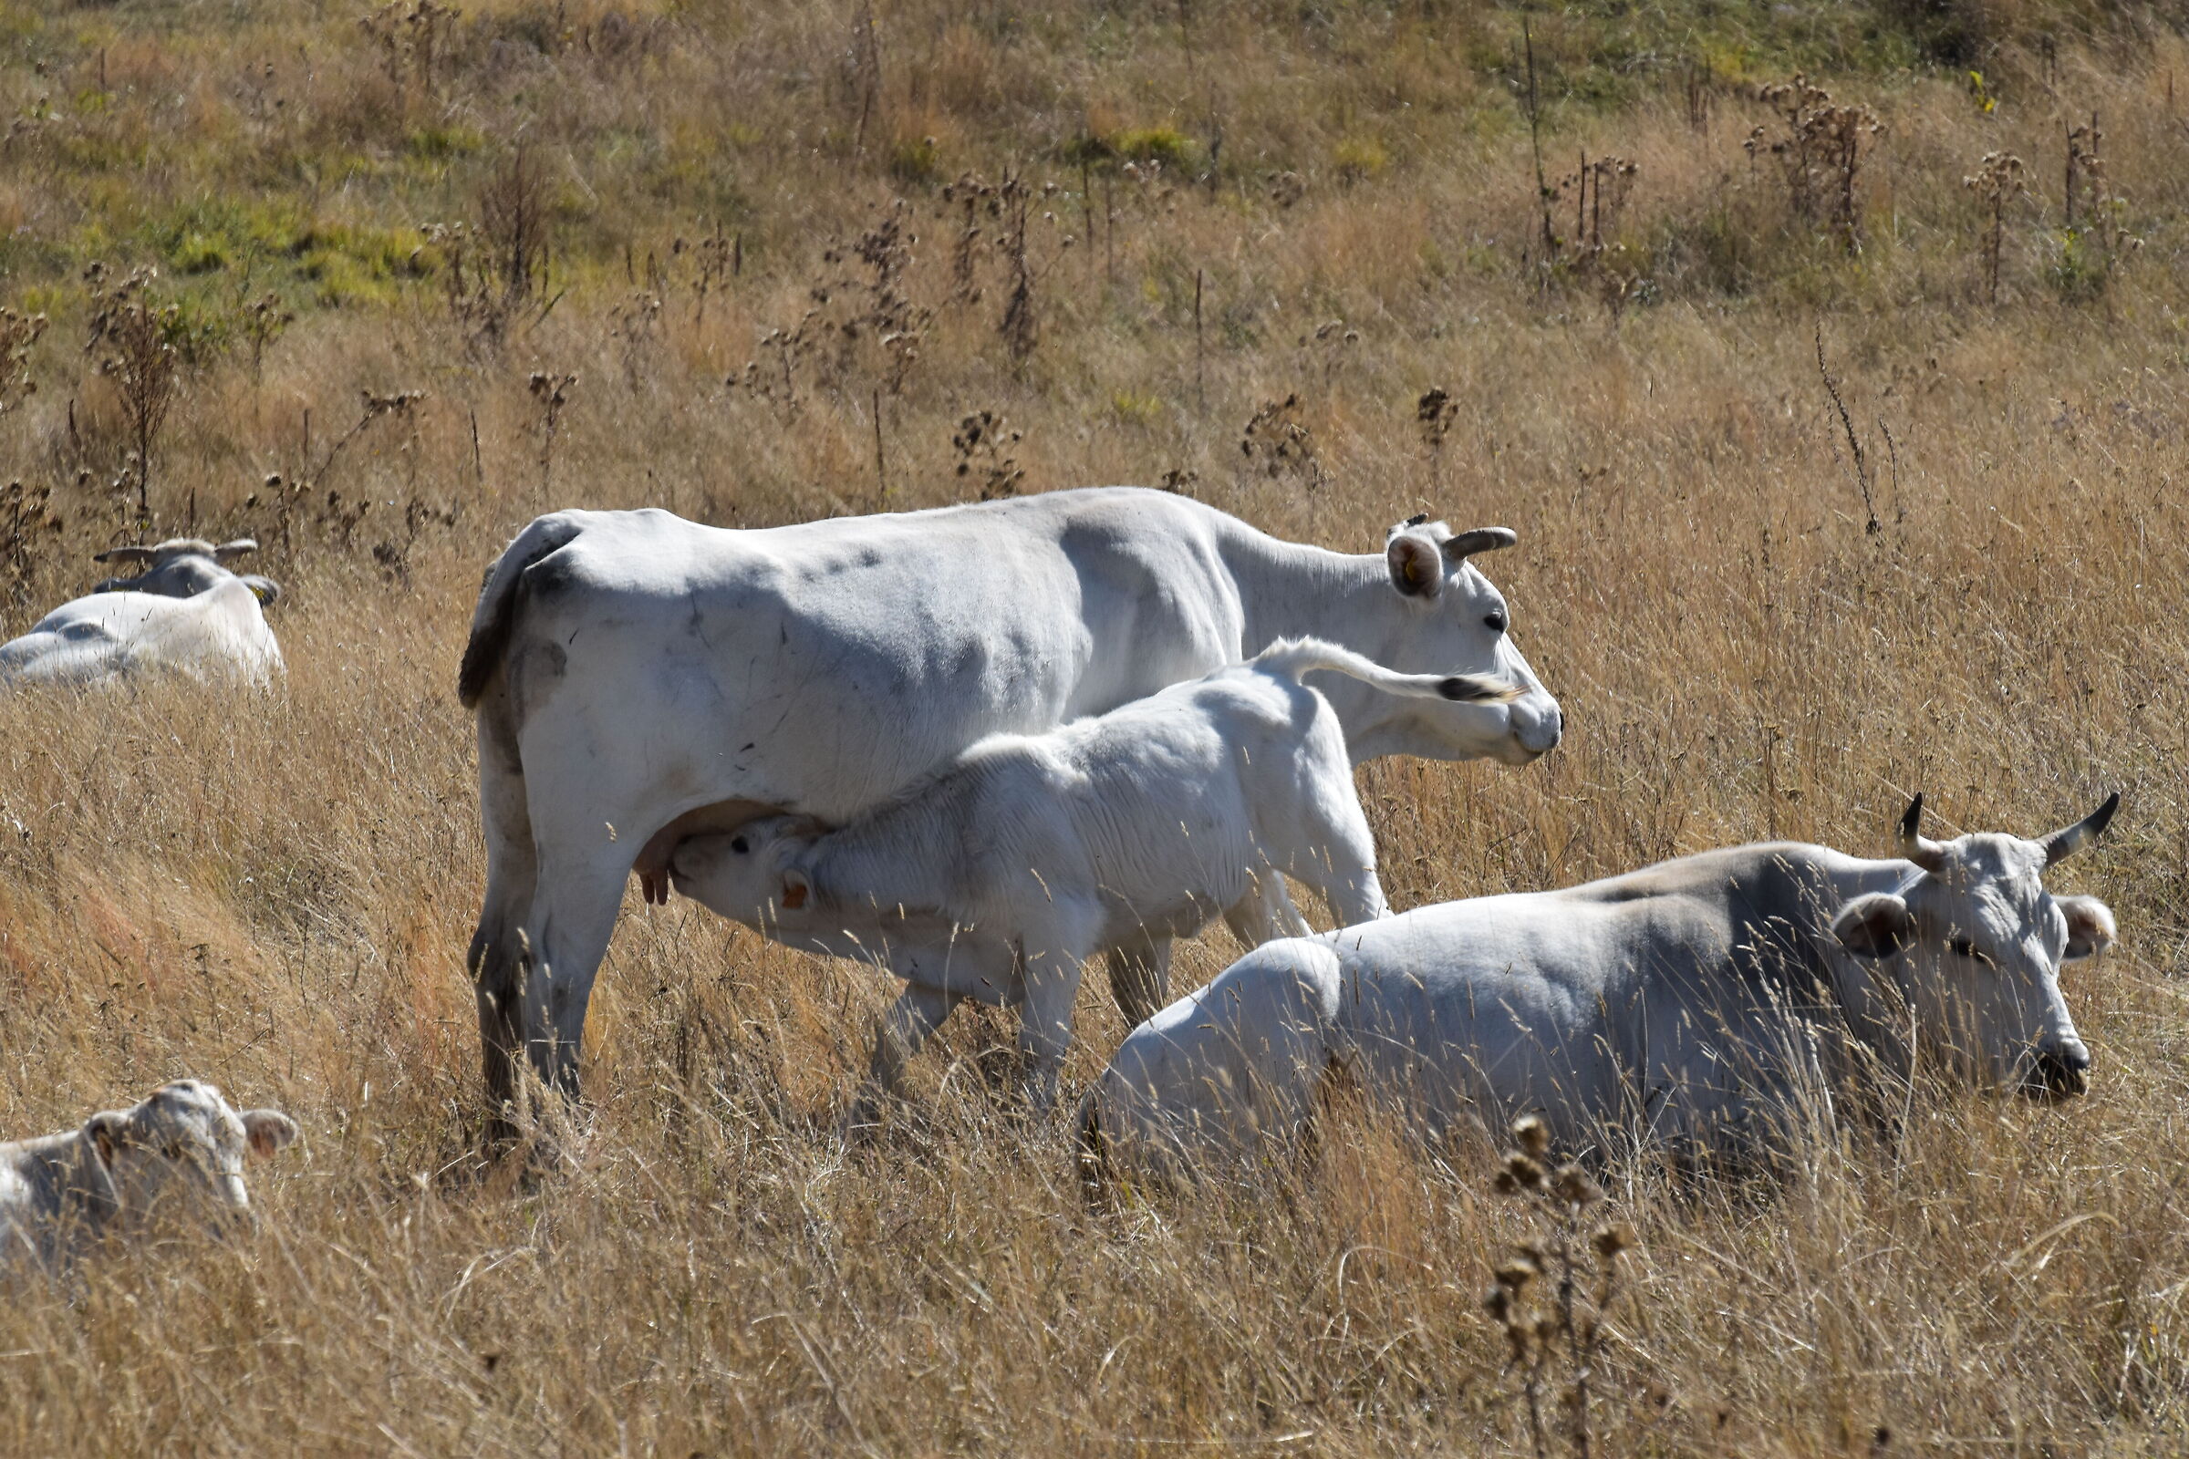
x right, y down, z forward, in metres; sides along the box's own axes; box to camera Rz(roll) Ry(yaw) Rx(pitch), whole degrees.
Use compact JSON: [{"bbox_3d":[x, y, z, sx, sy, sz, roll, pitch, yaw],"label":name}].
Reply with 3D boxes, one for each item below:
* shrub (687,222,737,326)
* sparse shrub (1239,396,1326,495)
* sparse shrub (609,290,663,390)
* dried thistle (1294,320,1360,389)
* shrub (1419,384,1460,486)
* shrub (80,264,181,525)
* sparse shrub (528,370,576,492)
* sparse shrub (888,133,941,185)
[{"bbox_3d":[-1.698,-2.014,93.000,0.220,0.478,0.209,0,2,0],"label":"shrub"},{"bbox_3d":[0.659,-0.997,73.854,0.301,0.367,0.286,0,2,0],"label":"sparse shrub"},{"bbox_3d":[-1.901,-1.607,87.000,0.220,0.433,0.209,0,2,0],"label":"sparse shrub"},{"bbox_3d":[0.920,-1.469,83.000,0.250,0.311,0.238,0,2,0],"label":"dried thistle"},{"bbox_3d":[1.222,-1.034,74.359,0.145,0.382,0.138,0,2,0],"label":"shrub"},{"bbox_3d":[-3.284,-1.140,71.664,0.345,0.912,0.327,0,2,0],"label":"shrub"},{"bbox_3d":[-1.912,-1.044,73.980,0.175,0.446,0.166,0,2,0],"label":"sparse shrub"},{"bbox_3d":[-0.959,-3.046,112.000,0.283,0.283,0.269,0,2,0],"label":"sparse shrub"}]

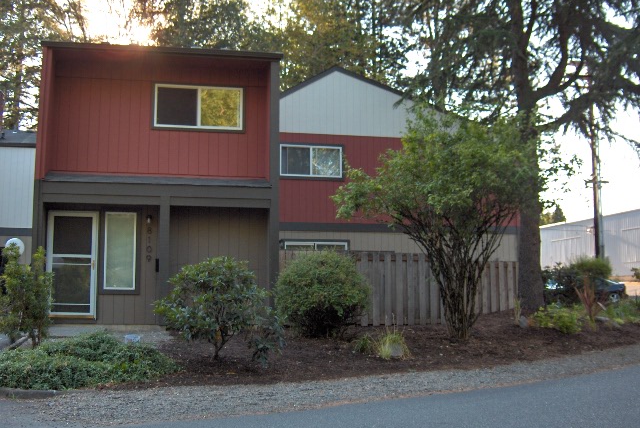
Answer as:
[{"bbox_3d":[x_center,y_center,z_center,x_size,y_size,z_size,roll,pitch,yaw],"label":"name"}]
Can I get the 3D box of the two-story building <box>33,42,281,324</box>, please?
[{"bbox_3d":[-3.653,-0.189,16.971,4.464,5.265,7.000,1,-6,-11],"label":"two-story building"}]

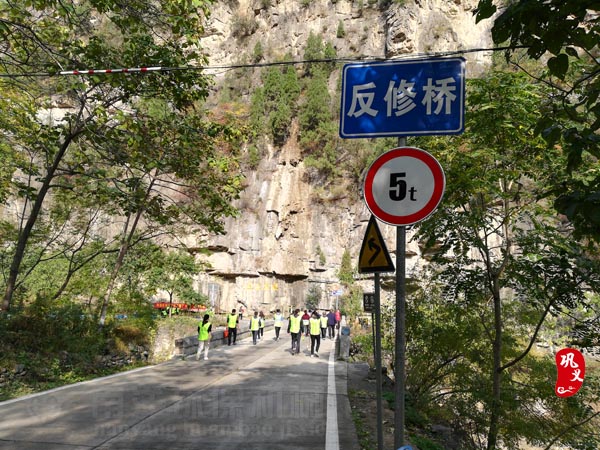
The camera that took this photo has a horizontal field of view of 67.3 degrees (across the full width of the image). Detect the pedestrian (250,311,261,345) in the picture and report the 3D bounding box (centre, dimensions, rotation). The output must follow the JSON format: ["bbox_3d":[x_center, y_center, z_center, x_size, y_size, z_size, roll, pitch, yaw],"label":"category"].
[{"bbox_3d":[-2.171,5.021,22.053,0.500,1.620,0.380,-1,-11,5],"label":"pedestrian"}]

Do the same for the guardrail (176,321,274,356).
[{"bbox_3d":[-3.329,6.345,26.679,0.360,0.650,19.852,-1,-10,7],"label":"guardrail"}]

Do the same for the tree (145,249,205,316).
[{"bbox_3d":[-10.839,5.220,39.568,5.000,6.023,5.000,3,-11,-15],"label":"tree"}]

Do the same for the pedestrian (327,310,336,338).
[{"bbox_3d":[1.805,5.628,25.655,0.540,1.640,0.380,-1,-11,5],"label":"pedestrian"}]

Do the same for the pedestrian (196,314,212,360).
[{"bbox_3d":[-3.392,4.009,16.152,0.500,1.610,0.400,-1,-11,5],"label":"pedestrian"}]

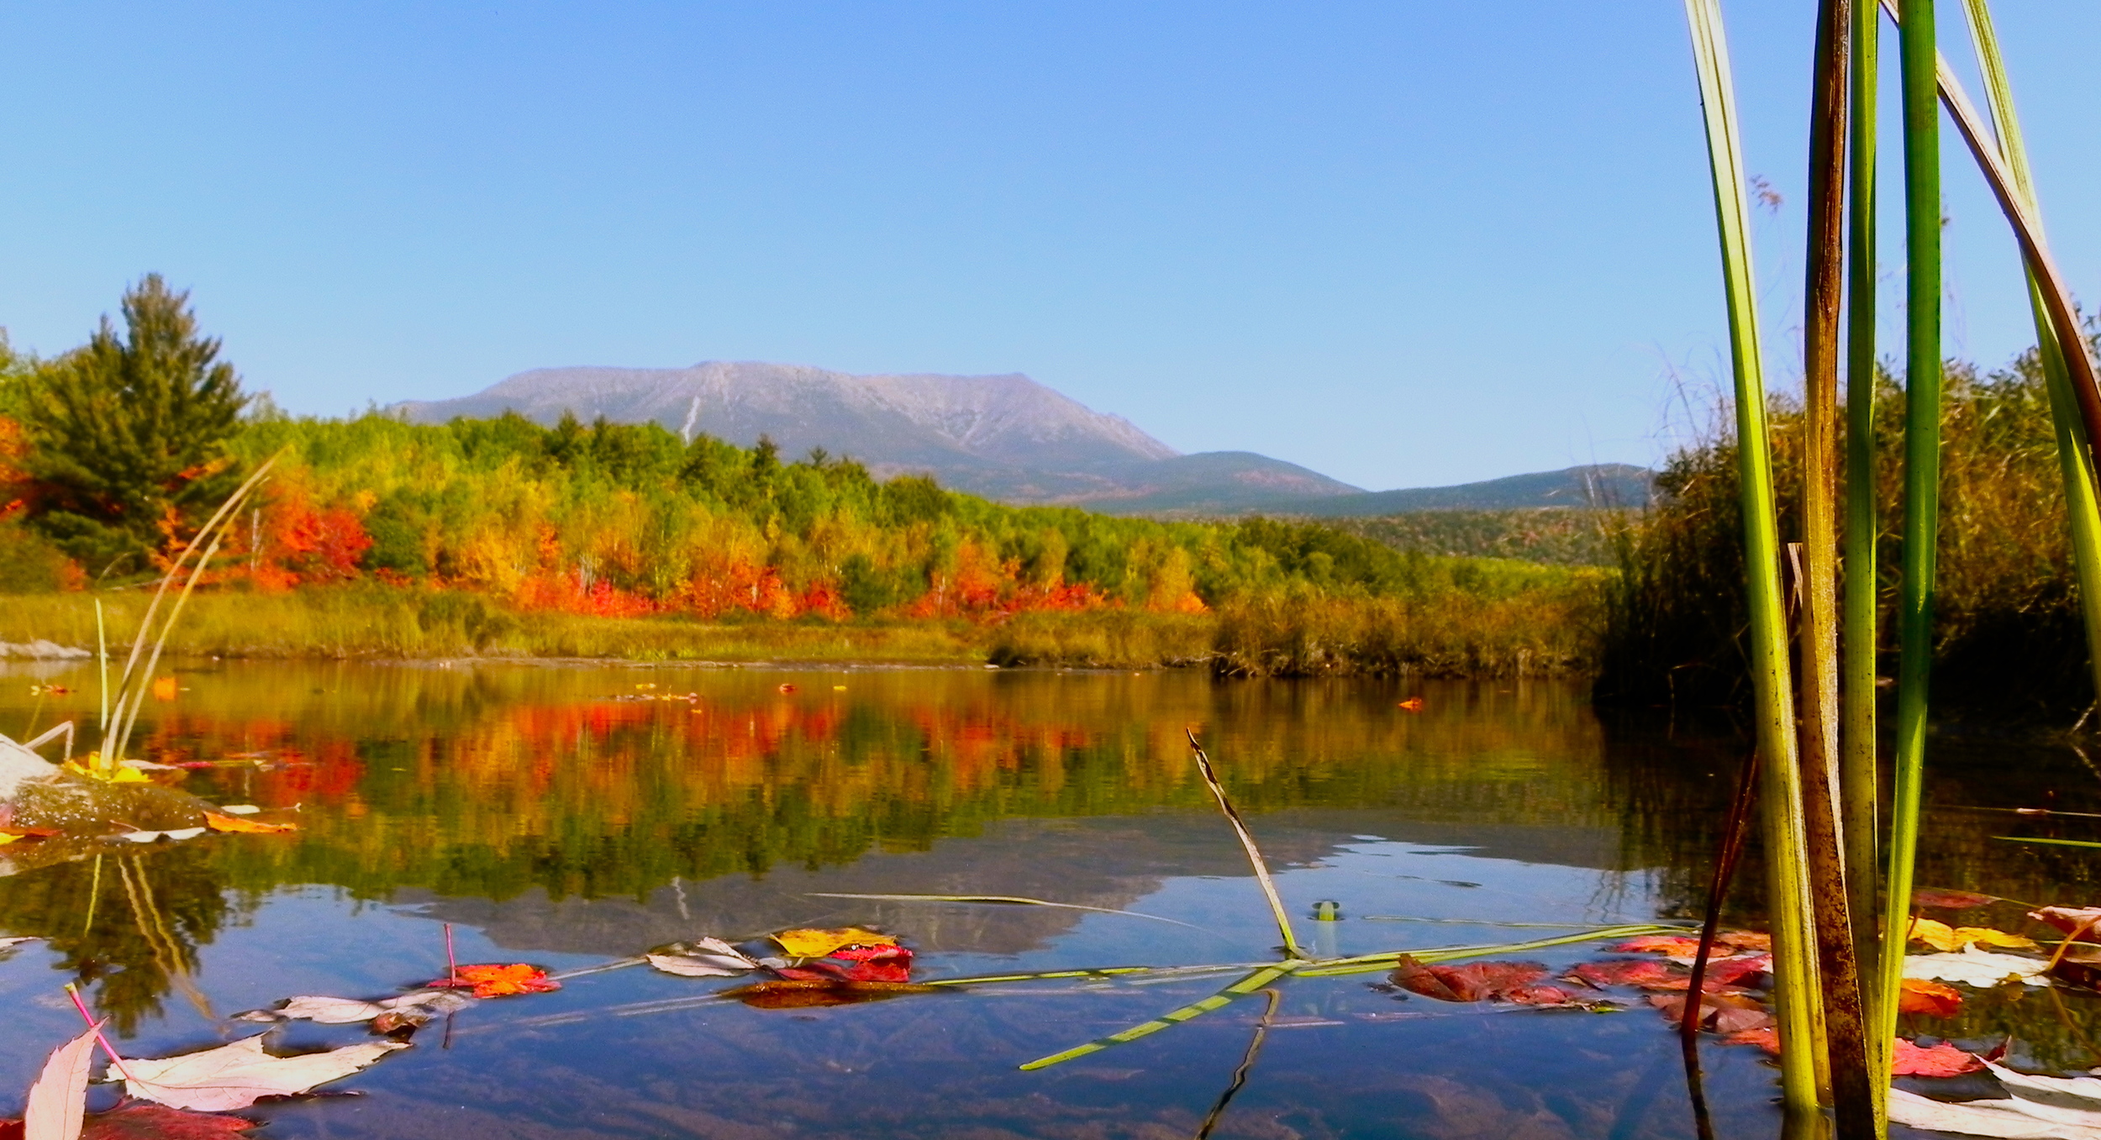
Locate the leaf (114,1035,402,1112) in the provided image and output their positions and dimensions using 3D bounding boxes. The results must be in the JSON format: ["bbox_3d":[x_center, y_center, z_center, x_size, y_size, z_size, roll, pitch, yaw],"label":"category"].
[{"bbox_3d":[-0.274,0.165,0.537,0.084,0.010,0.087,-1,-3,19],"label":"leaf"}]

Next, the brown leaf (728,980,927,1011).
[{"bbox_3d":[-0.093,0.176,0.663,0.084,0.008,0.053,0,-3,0],"label":"brown leaf"}]

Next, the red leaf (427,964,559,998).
[{"bbox_3d":[-0.242,0.174,0.681,0.059,0.008,0.064,0,-3,0],"label":"red leaf"}]

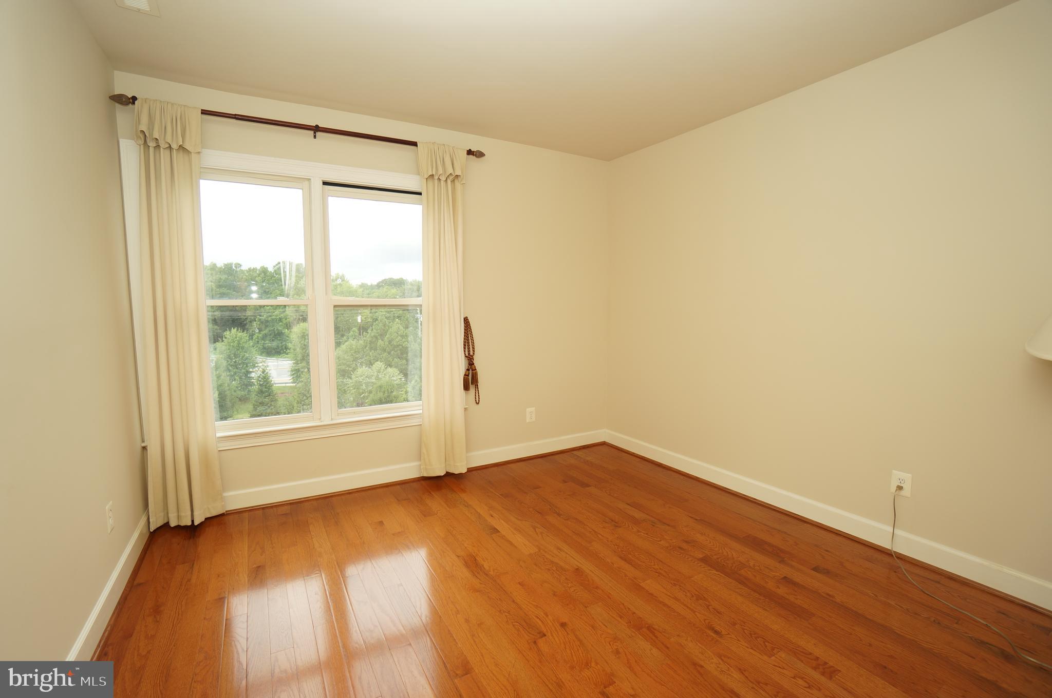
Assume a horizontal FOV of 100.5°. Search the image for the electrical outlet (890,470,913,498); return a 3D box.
[{"bbox_3d":[2.036,0.732,2.373,0.012,0.125,0.083,-4,6,-32],"label":"electrical outlet"}]

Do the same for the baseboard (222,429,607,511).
[{"bbox_3d":[-0.647,0.956,3.634,3.263,0.131,0.020,-3,6,-27],"label":"baseboard"}]

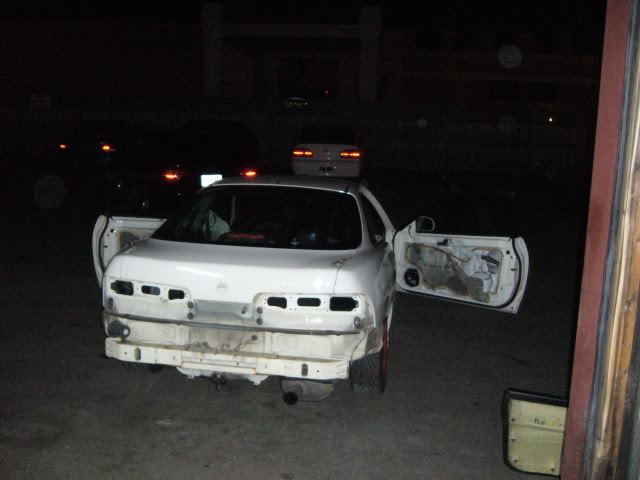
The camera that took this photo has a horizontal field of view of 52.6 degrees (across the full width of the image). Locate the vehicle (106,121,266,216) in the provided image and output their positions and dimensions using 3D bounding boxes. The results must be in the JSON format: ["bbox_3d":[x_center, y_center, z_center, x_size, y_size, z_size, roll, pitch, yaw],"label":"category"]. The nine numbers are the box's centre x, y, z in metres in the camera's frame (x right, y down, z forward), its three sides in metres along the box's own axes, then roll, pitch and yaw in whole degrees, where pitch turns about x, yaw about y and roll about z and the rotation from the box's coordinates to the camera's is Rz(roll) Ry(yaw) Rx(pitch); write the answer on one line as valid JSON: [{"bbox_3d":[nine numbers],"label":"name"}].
[{"bbox_3d":[-1.943,-1.565,12.791,1.760,1.600,4.500,0,11,-4],"label":"vehicle"}]

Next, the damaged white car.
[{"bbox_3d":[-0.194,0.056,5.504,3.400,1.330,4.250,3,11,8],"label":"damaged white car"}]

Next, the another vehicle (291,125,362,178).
[{"bbox_3d":[0.195,-2.431,17.848,1.720,1.380,4.550,1,11,1],"label":"another vehicle"}]

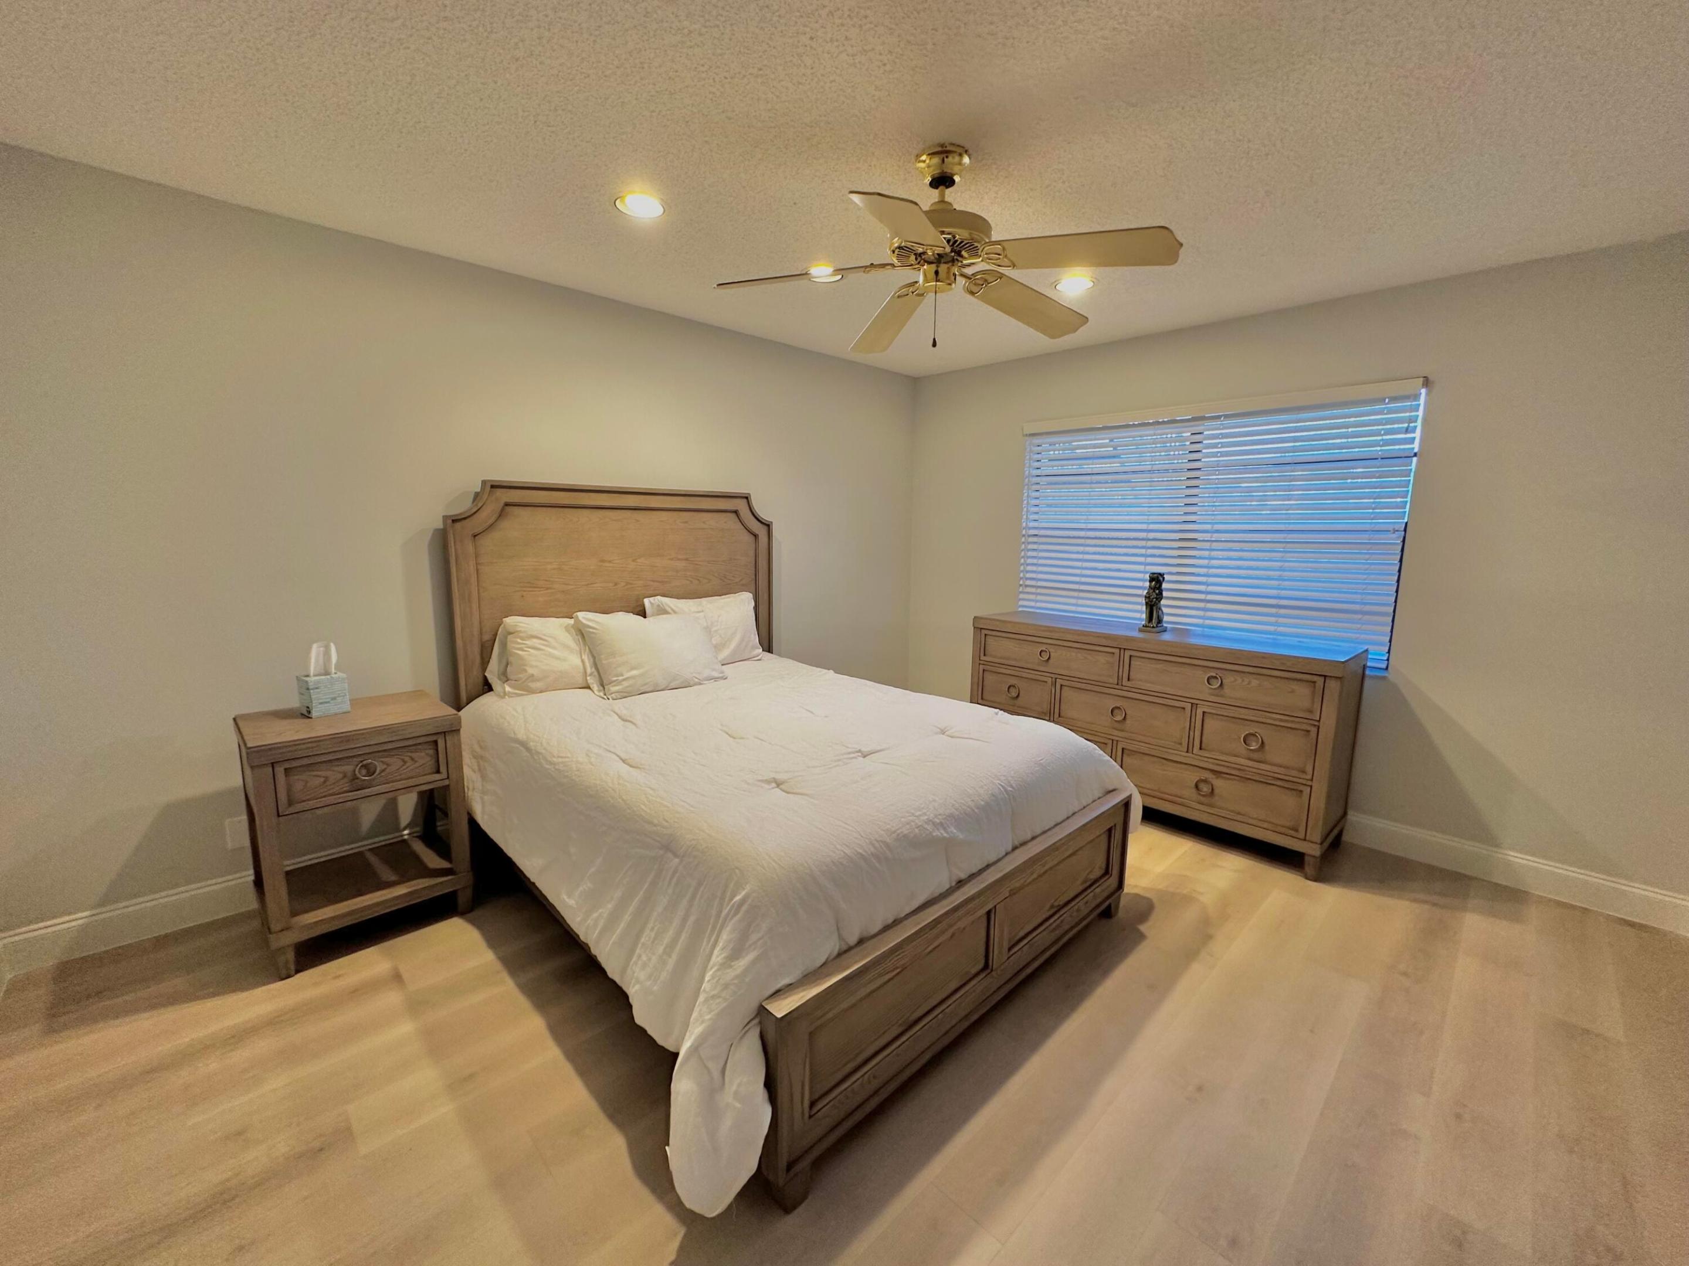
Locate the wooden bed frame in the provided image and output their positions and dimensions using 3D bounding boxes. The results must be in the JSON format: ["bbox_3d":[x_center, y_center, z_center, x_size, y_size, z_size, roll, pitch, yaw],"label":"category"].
[{"bbox_3d":[-0.289,0.229,2.598,1.693,1.572,2.145,-8,12,-44],"label":"wooden bed frame"}]

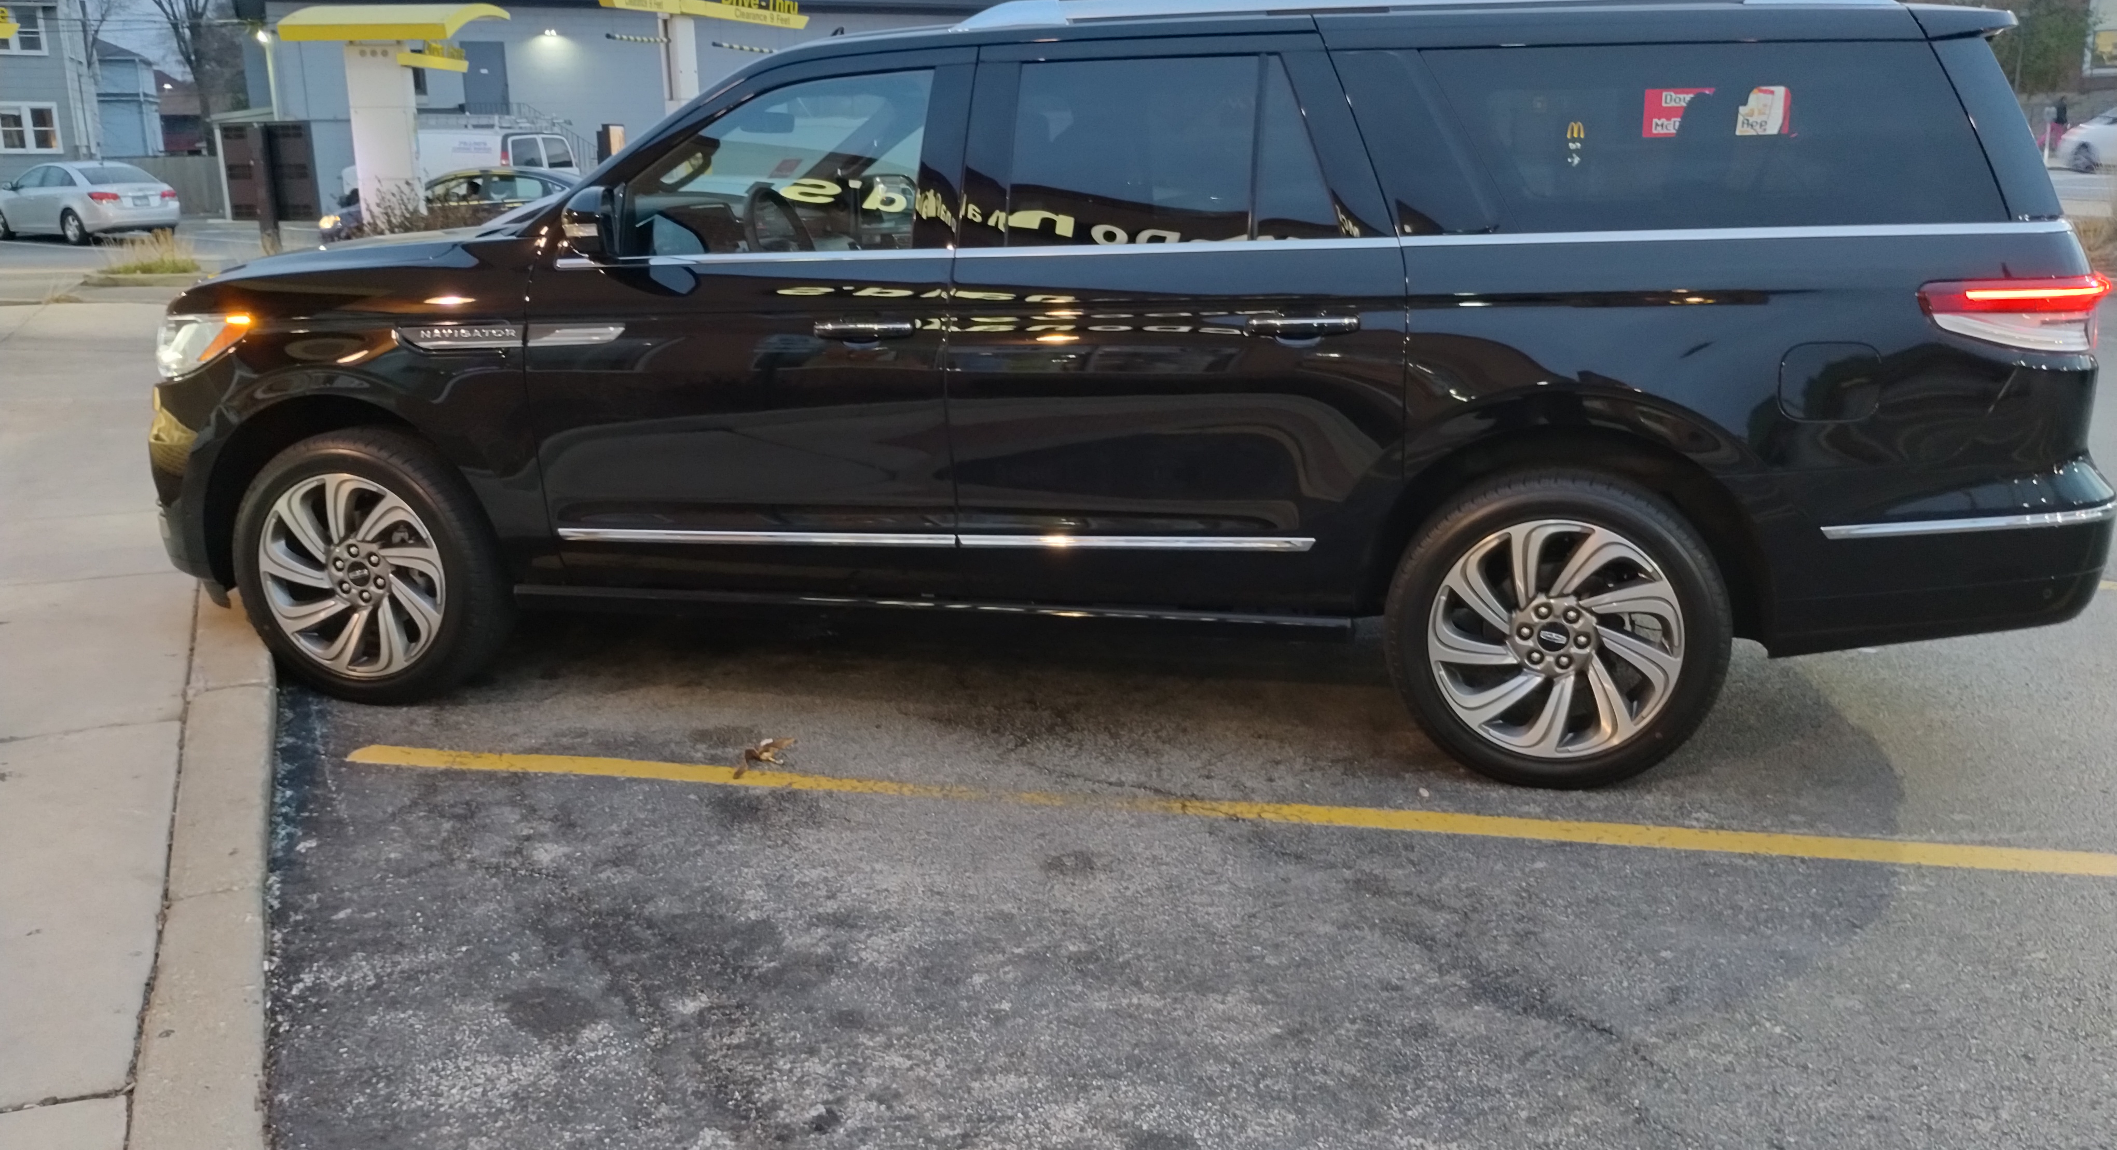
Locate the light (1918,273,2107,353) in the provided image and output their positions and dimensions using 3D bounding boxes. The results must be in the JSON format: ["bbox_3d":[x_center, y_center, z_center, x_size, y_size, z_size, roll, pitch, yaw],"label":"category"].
[{"bbox_3d":[2.138,-0.594,3.859,0.416,0.167,0.180,3,15,13],"label":"light"}]

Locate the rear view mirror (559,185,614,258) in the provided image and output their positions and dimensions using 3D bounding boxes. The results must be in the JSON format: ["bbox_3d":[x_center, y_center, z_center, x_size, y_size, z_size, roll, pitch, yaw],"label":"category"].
[{"bbox_3d":[-1.197,-0.913,4.440,0.150,0.200,0.240,1,13,5],"label":"rear view mirror"}]

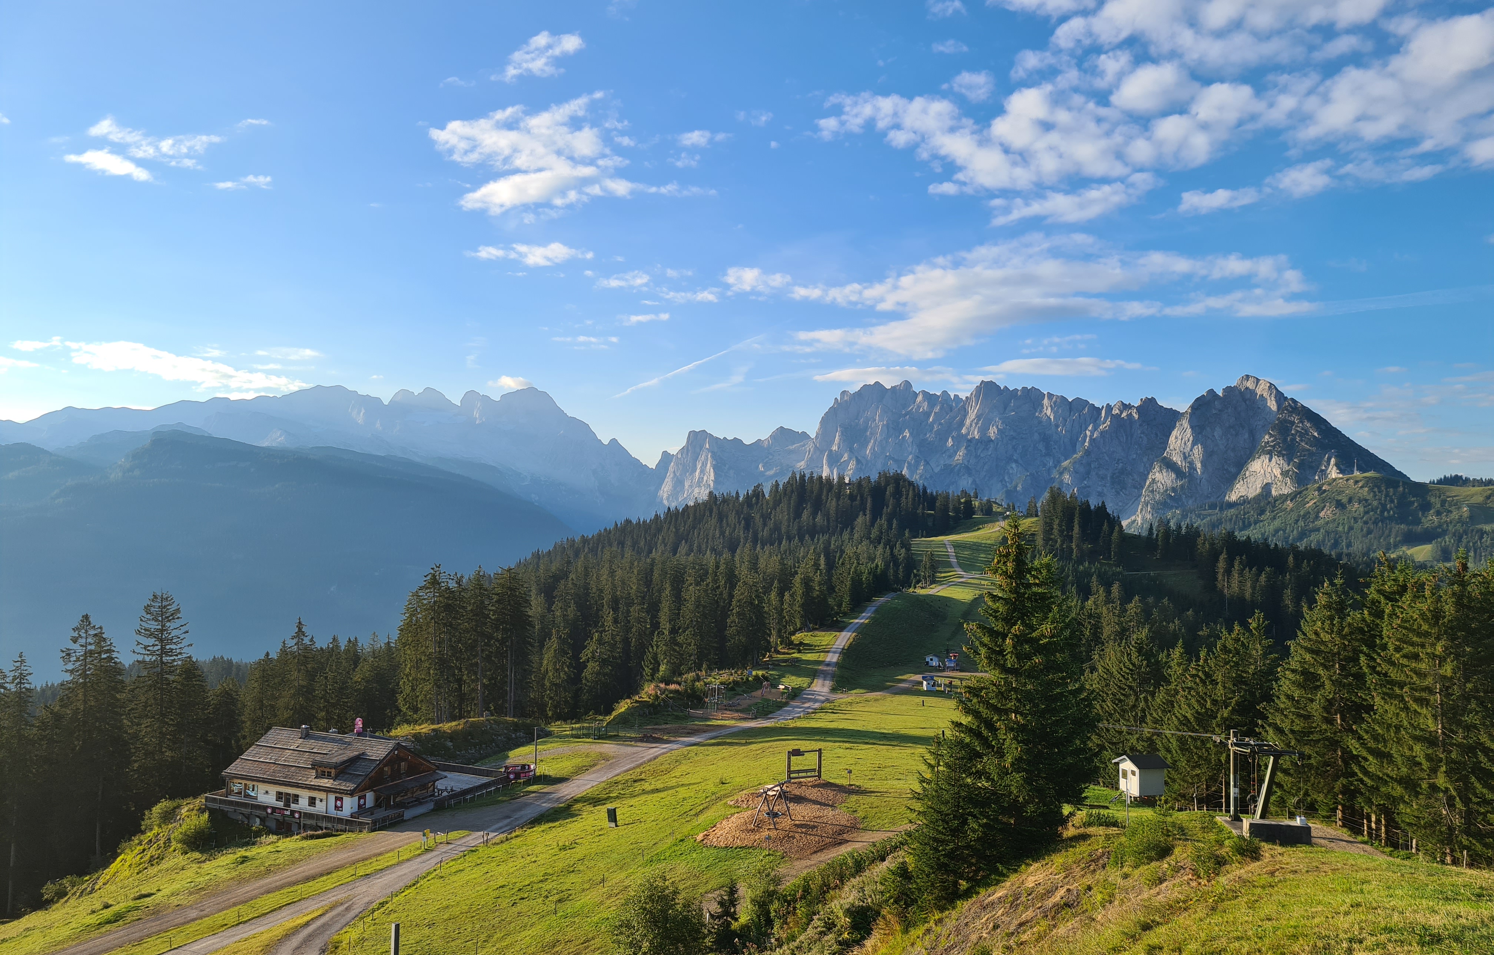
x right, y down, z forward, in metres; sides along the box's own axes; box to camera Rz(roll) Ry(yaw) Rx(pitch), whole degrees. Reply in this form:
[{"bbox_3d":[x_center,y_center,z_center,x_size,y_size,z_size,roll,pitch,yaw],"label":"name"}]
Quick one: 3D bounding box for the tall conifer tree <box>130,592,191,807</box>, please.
[{"bbox_3d":[-69.447,27.737,133.000,7.200,28.500,7.200,0,-2,0],"label":"tall conifer tree"}]

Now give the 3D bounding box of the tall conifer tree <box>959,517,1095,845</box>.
[{"bbox_3d":[14.760,10.953,60.000,7.300,17.720,7.300,0,-2,0],"label":"tall conifer tree"}]

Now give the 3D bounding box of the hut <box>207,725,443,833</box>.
[{"bbox_3d":[-46.162,33.453,126.806,23.200,8.600,15.000,-1,-2,27],"label":"hut"}]

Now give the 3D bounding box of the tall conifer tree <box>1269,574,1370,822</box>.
[{"bbox_3d":[38.293,14.625,74.000,6.800,16.550,6.800,0,-2,0],"label":"tall conifer tree"}]

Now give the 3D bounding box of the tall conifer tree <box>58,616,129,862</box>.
[{"bbox_3d":[-73.327,29.161,126.000,7.800,27.260,7.800,0,-2,0],"label":"tall conifer tree"}]

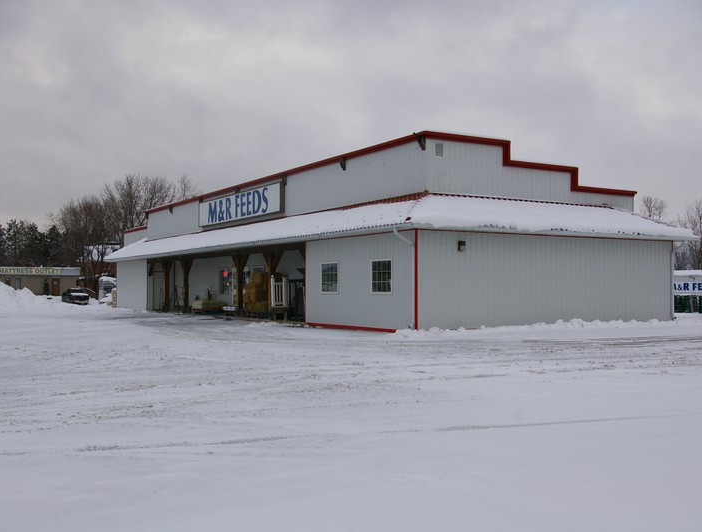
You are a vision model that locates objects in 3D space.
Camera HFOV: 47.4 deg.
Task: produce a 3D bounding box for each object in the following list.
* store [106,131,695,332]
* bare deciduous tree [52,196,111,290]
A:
[{"bbox_3d":[-2.077,-0.670,41.475,12.525,6.363,36.056,1,-2,-31],"label":"store"},{"bbox_3d":[-34.700,-2.600,103.000,7.700,12.400,7.700,0,-2,0],"label":"bare deciduous tree"}]

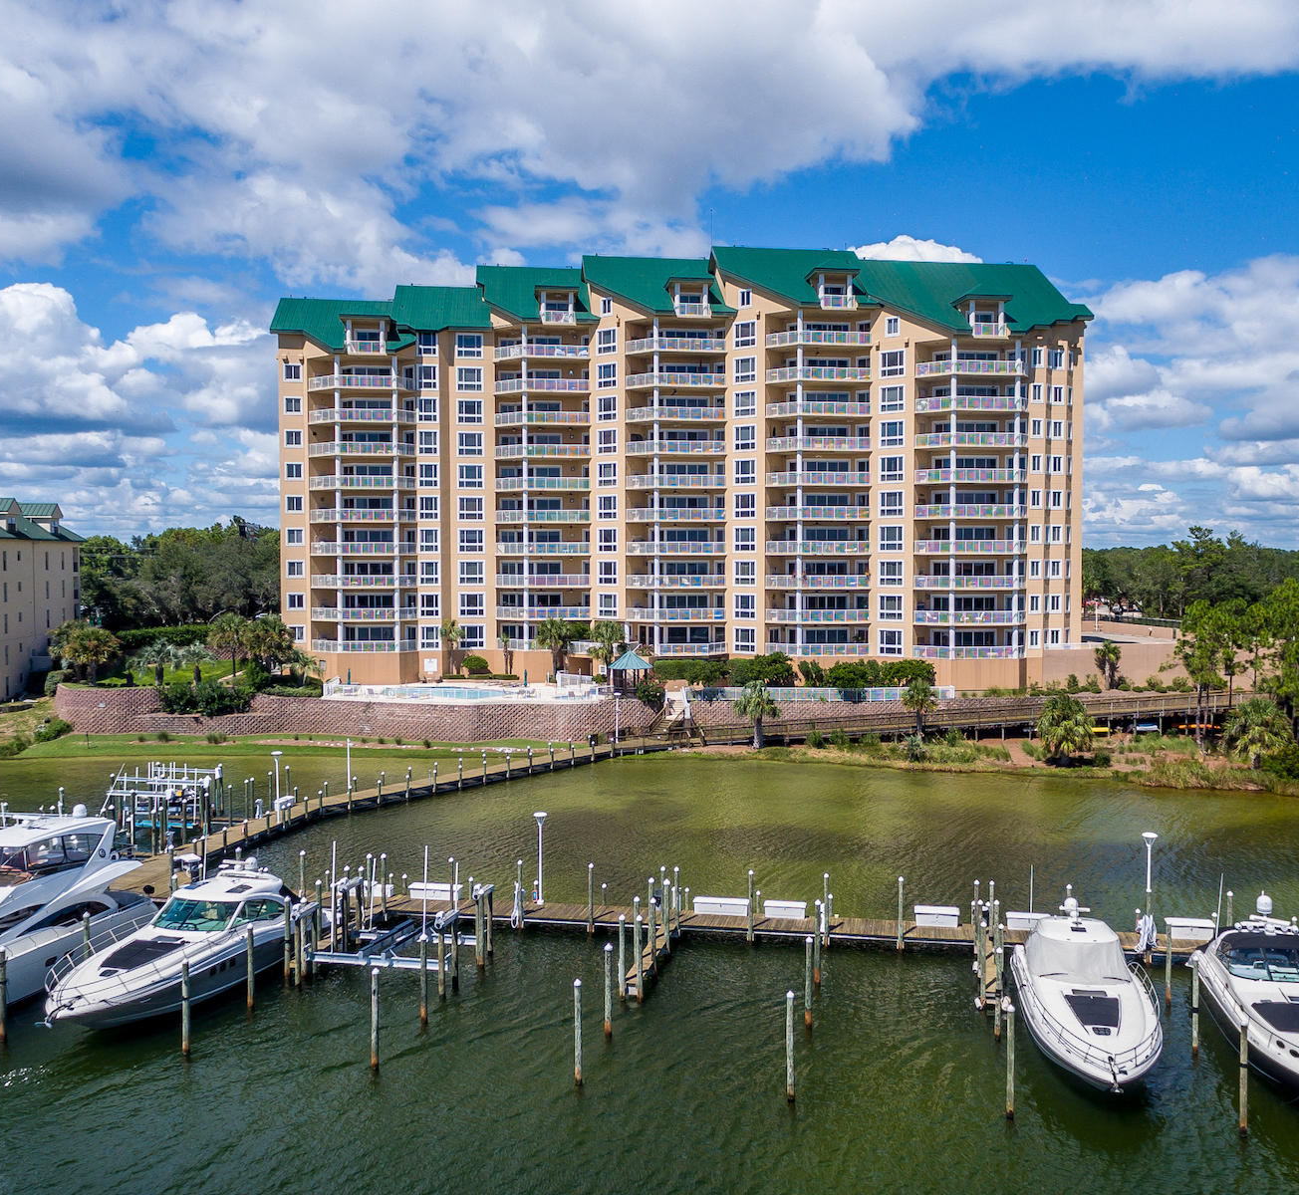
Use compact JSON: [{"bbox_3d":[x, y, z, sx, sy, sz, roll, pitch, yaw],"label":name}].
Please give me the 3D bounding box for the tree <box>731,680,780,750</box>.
[{"bbox_3d":[8.069,8.922,75.500,3.700,5.310,3.600,0,2,0],"label":"tree"}]

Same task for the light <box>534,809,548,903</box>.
[{"bbox_3d":[-4.447,10.676,40.800,0.550,3.790,0.550,0,2,0],"label":"light"}]

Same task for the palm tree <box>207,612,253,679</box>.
[{"bbox_3d":[-37.064,4.271,88.000,3.800,5.820,3.800,0,2,0],"label":"palm tree"}]

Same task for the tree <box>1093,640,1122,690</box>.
[{"bbox_3d":[38.903,5.773,84.600,2.500,4.170,2.500,0,2,0],"label":"tree"}]

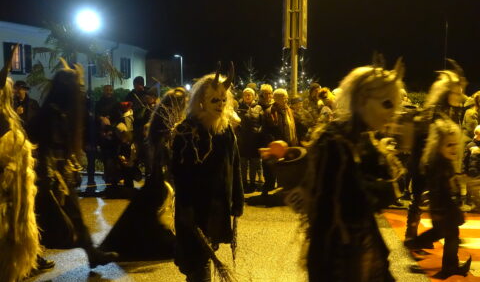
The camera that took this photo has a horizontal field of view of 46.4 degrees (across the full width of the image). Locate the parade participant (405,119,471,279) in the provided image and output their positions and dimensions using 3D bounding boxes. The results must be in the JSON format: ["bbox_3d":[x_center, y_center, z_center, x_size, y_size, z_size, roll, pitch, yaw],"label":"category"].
[{"bbox_3d":[1.736,0.494,4.972,0.520,1.371,0.440,0,5,5],"label":"parade participant"}]

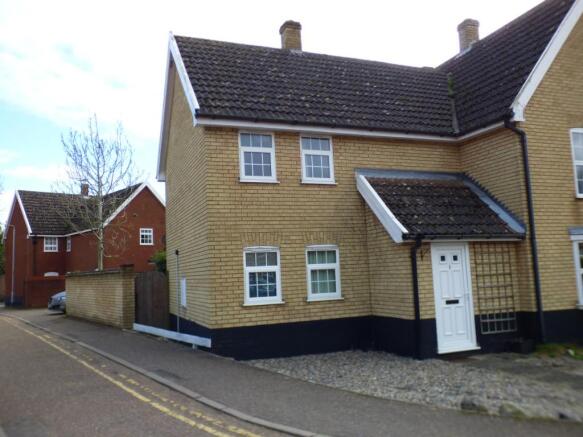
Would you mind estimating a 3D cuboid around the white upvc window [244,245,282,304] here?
[{"bbox_3d":[-0.556,1.100,9.403,0.772,1.108,0.100,0,-7,-21],"label":"white upvc window"}]

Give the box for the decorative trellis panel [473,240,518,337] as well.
[{"bbox_3d":[4.084,1.359,9.720,0.910,1.800,0.040,0,-7,-21],"label":"decorative trellis panel"}]

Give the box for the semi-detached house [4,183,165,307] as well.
[{"bbox_3d":[-12.708,1.585,31.867,7.700,7.800,11.500,3,-9,-43],"label":"semi-detached house"}]

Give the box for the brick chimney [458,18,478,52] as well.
[{"bbox_3d":[5.625,-5.736,15.593,0.510,1.020,0.450,0,-7,-21],"label":"brick chimney"}]

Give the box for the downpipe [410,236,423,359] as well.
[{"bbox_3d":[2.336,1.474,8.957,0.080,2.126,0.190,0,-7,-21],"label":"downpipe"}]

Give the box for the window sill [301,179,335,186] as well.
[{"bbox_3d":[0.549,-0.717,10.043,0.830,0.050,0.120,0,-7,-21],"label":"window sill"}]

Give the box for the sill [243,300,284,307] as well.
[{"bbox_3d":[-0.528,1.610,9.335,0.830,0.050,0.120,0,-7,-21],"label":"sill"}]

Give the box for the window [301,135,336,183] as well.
[{"bbox_3d":[0.540,-1.210,10.134,0.747,1.017,0.100,0,-7,-21],"label":"window"}]

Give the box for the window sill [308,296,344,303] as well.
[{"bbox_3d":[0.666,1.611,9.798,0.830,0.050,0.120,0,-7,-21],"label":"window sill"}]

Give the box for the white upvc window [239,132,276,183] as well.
[{"bbox_3d":[-0.671,-1.204,9.655,0.760,1.016,0.100,0,-7,-21],"label":"white upvc window"}]

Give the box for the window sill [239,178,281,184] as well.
[{"bbox_3d":[-0.615,-0.729,9.573,0.824,0.066,0.130,0,-7,-21],"label":"window sill"}]

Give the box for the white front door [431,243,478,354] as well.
[{"bbox_3d":[3.057,1.461,9.167,0.910,2.032,0.100,0,-7,-21],"label":"white front door"}]

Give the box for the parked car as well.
[{"bbox_3d":[-9.252,3.623,23.085,1.780,1.460,4.200,-8,-9,43],"label":"parked car"}]

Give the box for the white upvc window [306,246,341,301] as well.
[{"bbox_3d":[0.643,1.077,9.899,0.731,1.057,0.080,0,-7,-21],"label":"white upvc window"}]

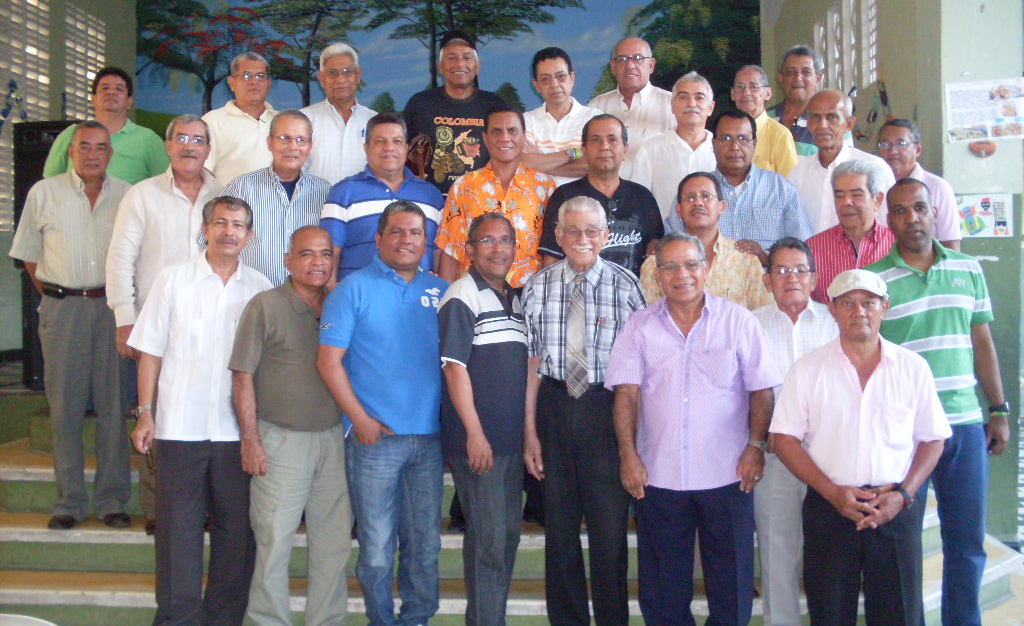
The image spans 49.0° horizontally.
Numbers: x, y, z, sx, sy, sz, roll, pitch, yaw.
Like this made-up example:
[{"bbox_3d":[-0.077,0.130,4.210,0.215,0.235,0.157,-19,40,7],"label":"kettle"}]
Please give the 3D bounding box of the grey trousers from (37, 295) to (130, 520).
[{"bbox_3d":[-1.799,0.393,4.720,0.380,0.930,0.270,0,2,-18],"label":"grey trousers"}]

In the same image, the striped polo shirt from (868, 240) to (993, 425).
[{"bbox_3d":[1.523,0.075,4.120,0.480,0.680,0.280,0,2,13],"label":"striped polo shirt"}]

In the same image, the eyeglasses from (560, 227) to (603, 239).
[{"bbox_3d":[0.255,-0.287,4.060,0.145,0.043,0.130,0,2,0],"label":"eyeglasses"}]

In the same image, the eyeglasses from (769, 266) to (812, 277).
[{"bbox_3d":[1.003,-0.153,4.050,0.145,0.043,0.145,1,1,12],"label":"eyeglasses"}]

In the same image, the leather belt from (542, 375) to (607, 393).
[{"bbox_3d":[0.242,0.261,4.160,0.320,0.045,0.240,-1,1,-1],"label":"leather belt"}]

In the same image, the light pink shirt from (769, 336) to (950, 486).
[{"bbox_3d":[1.150,0.333,3.720,0.580,0.540,0.300,0,1,13],"label":"light pink shirt"}]

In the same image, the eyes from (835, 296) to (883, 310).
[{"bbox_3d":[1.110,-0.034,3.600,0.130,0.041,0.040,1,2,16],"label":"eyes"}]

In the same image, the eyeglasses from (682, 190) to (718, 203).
[{"bbox_3d":[0.727,-0.452,4.360,0.140,0.045,0.140,0,-5,9],"label":"eyeglasses"}]

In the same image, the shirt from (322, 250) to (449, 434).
[{"bbox_3d":[-0.463,0.117,4.180,0.530,0.680,0.310,-1,1,-14],"label":"shirt"}]

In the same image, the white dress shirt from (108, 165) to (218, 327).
[{"bbox_3d":[-1.444,-0.253,4.780,0.560,0.700,0.310,-1,1,-22],"label":"white dress shirt"}]

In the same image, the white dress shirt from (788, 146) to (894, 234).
[{"bbox_3d":[1.442,-0.438,4.950,0.480,0.600,0.270,1,2,19],"label":"white dress shirt"}]

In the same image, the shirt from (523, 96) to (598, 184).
[{"bbox_3d":[0.237,-0.693,5.280,0.480,0.640,0.280,-1,1,-2],"label":"shirt"}]

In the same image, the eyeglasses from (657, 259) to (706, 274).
[{"bbox_3d":[0.606,-0.166,4.020,0.147,0.046,0.145,-5,1,7],"label":"eyeglasses"}]

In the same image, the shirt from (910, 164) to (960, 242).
[{"bbox_3d":[1.724,-0.338,4.900,0.500,0.660,0.290,0,1,25],"label":"shirt"}]

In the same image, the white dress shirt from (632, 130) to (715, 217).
[{"bbox_3d":[0.781,-0.465,5.000,0.500,0.700,0.280,0,1,10],"label":"white dress shirt"}]

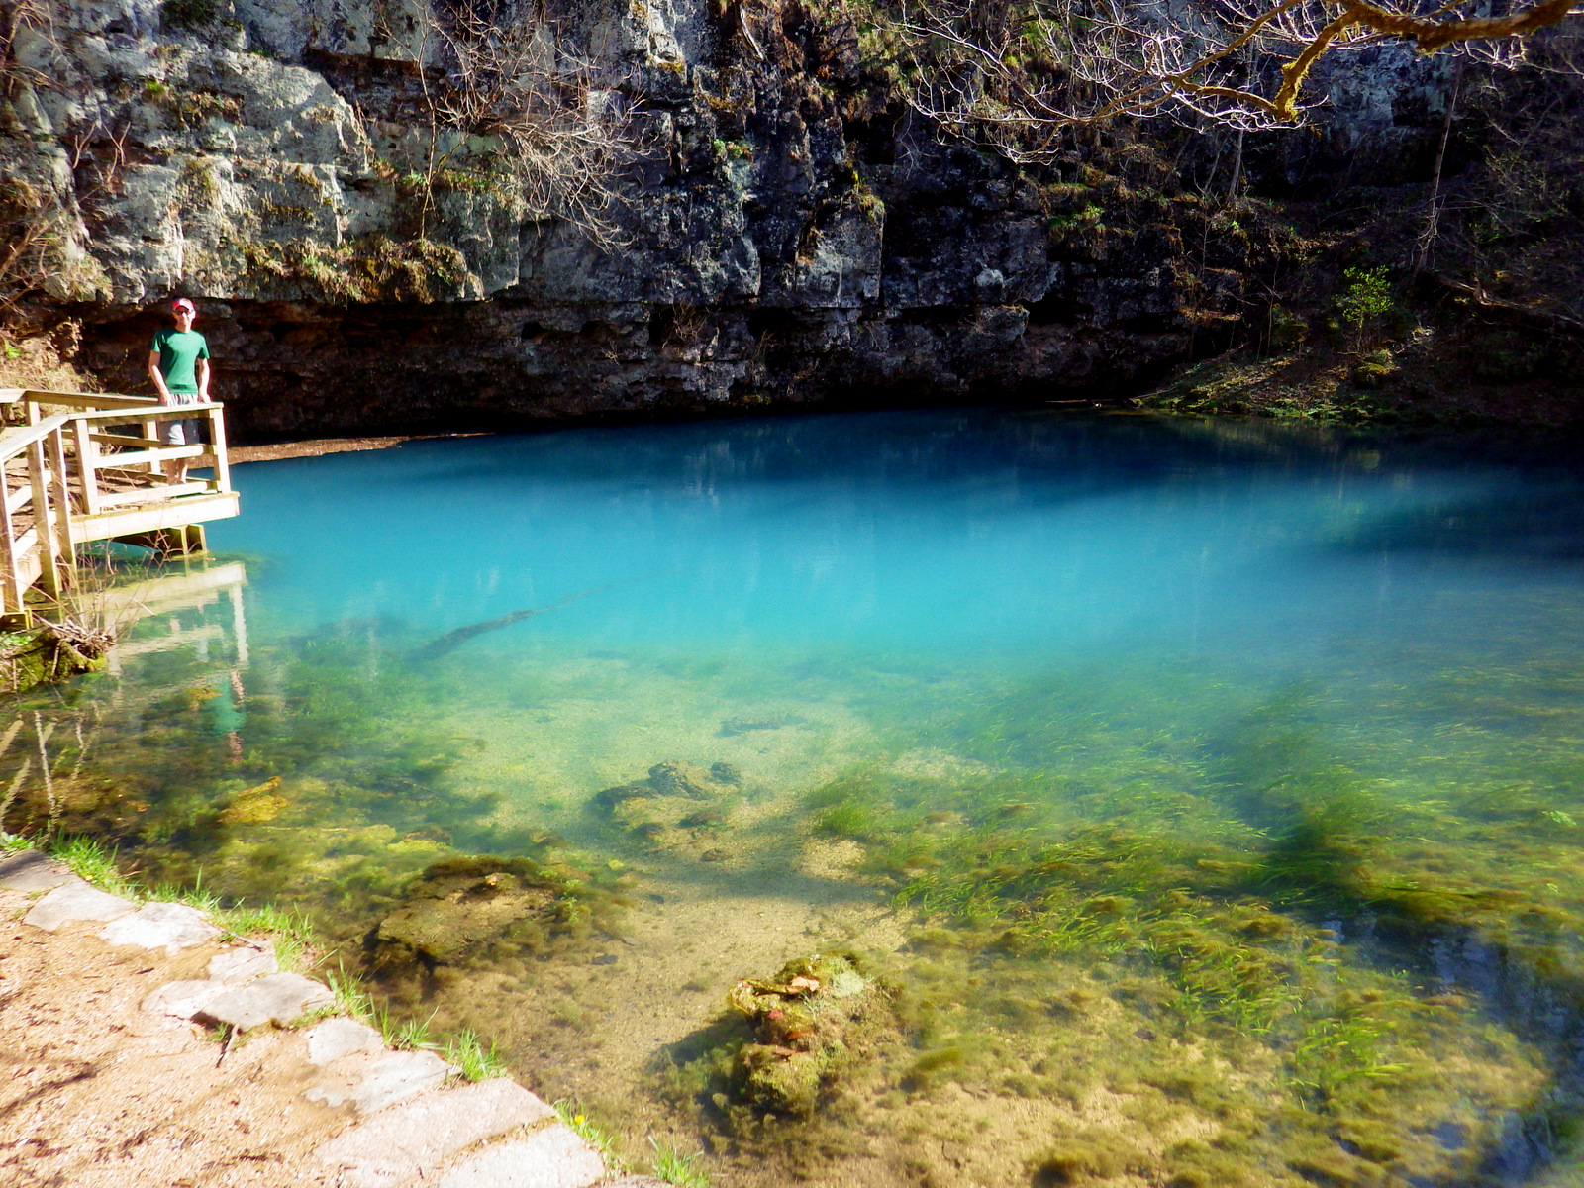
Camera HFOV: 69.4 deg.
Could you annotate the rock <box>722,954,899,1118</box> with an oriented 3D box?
[{"bbox_3d":[0.058,1.370,3.550,0.520,0.300,0.460,0,13,0],"label":"rock"}]

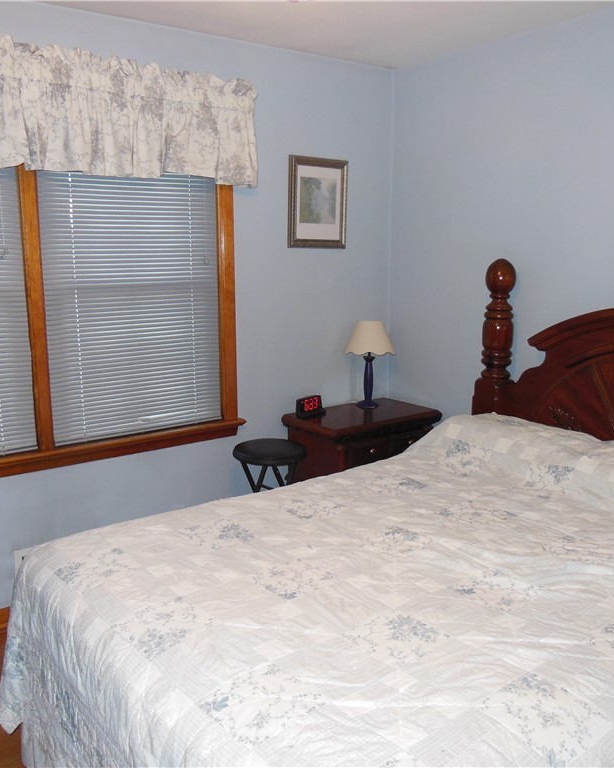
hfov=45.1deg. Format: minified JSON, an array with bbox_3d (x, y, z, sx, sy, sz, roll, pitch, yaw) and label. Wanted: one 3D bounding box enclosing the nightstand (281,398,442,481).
[{"bbox_3d":[0.288,0.499,3.783,0.705,0.721,0.435,-8,13,-36],"label":"nightstand"}]

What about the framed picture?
[{"bbox_3d":[0.054,-0.886,3.640,0.358,0.427,0.025,-8,13,-36],"label":"framed picture"}]

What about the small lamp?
[{"bbox_3d":[0.322,-0.098,3.833,0.255,0.436,0.255,0,10,0],"label":"small lamp"}]

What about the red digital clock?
[{"bbox_3d":[0.022,0.114,3.646,0.155,0.090,0.065,-10,14,-42],"label":"red digital clock"}]

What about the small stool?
[{"bbox_3d":[-0.167,0.606,3.453,0.355,0.636,0.355,-8,13,-36],"label":"small stool"}]

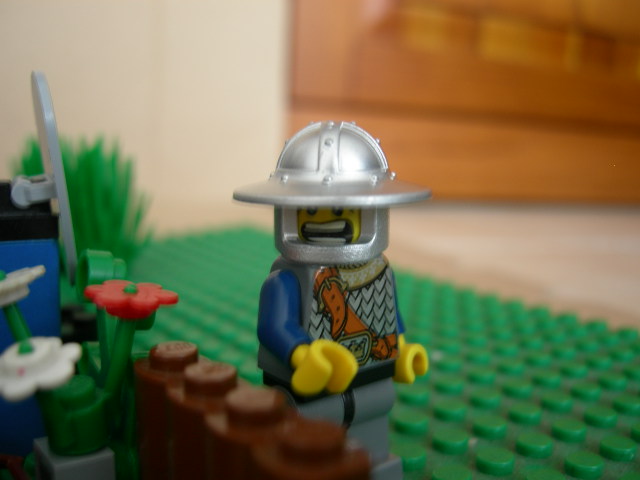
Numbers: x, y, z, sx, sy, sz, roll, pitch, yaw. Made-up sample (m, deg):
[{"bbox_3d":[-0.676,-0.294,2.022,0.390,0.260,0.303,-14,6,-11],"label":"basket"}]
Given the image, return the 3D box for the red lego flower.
[{"bbox_3d":[-0.021,0.007,0.077,0.010,0.002,0.010,6,9,-14],"label":"red lego flower"}]

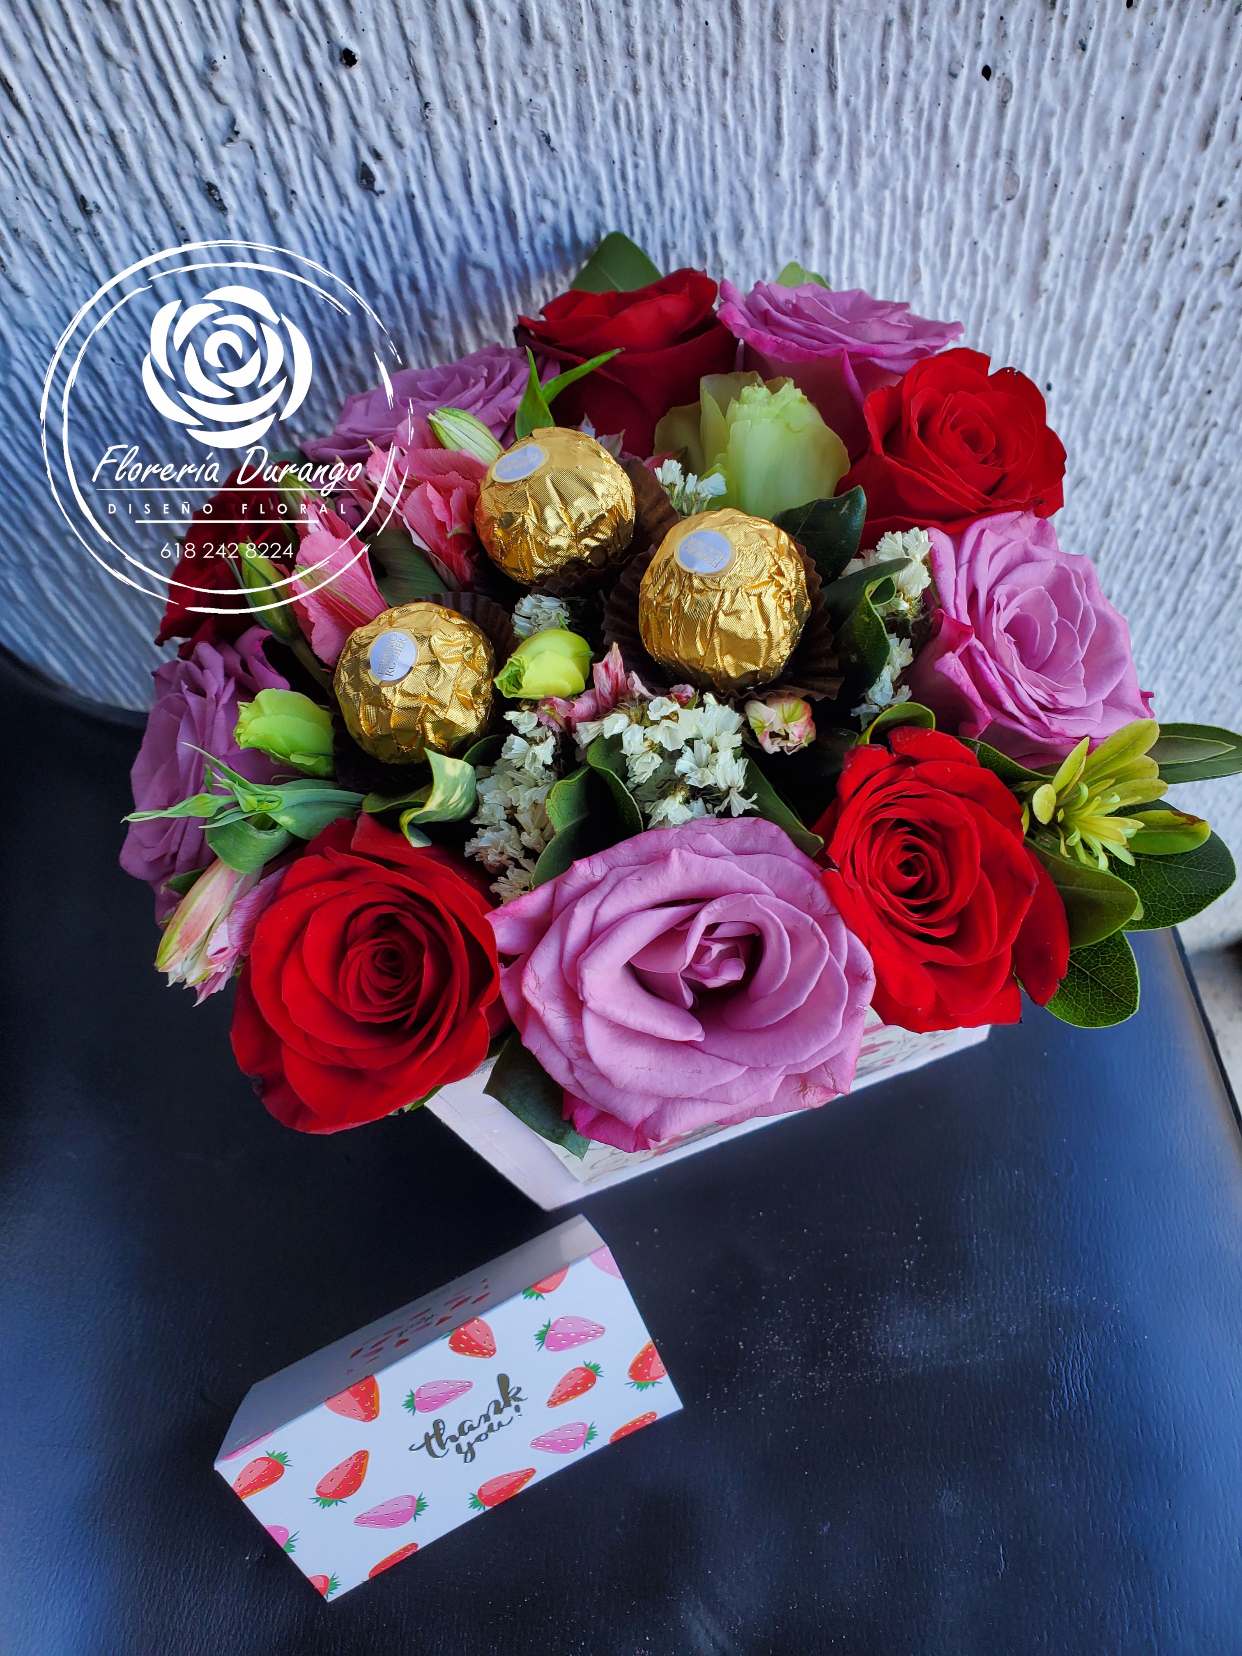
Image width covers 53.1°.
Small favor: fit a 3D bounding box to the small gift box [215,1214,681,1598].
[{"bbox_3d":[-0.042,0.129,0.288,0.092,0.041,0.052,-26,59,-6],"label":"small gift box"}]

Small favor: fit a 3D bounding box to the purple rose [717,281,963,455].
[{"bbox_3d":[0.049,-0.102,0.280,0.053,0.043,0.053,-3,43,5],"label":"purple rose"}]

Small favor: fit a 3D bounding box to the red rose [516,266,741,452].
[{"bbox_3d":[0.001,-0.105,0.288,0.051,0.043,0.051,-6,43,10],"label":"red rose"}]

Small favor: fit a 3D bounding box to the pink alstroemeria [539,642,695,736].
[{"bbox_3d":[-0.001,-0.026,0.242,0.031,0.018,0.017,-4,61,8],"label":"pink alstroemeria"}]

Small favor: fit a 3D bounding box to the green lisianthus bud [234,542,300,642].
[{"bbox_3d":[-0.075,-0.050,0.265,0.012,0.027,0.012,-11,42,18],"label":"green lisianthus bud"}]

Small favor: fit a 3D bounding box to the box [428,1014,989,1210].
[{"bbox_3d":[0.014,0.008,0.349,0.135,0.092,0.135,-20,59,-2],"label":"box"}]

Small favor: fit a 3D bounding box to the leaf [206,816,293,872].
[{"bbox_3d":[-0.077,0.003,0.256,0.018,0.010,0.010,-3,59,5],"label":"leaf"}]

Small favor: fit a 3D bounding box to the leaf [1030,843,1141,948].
[{"bbox_3d":[0.092,0.013,0.250,0.028,0.009,0.018,19,77,17],"label":"leaf"}]

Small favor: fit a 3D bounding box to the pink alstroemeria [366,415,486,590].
[{"bbox_3d":[-0.040,-0.067,0.257,0.033,0.043,0.032,-26,35,-3],"label":"pink alstroemeria"}]

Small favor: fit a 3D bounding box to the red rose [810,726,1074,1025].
[{"bbox_3d":[0.069,0.011,0.270,0.057,0.048,0.062,0,78,18],"label":"red rose"}]

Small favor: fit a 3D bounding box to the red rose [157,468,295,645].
[{"bbox_3d":[-0.087,-0.061,0.285,0.046,0.038,0.046,-17,42,26],"label":"red rose"}]

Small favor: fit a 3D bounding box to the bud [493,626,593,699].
[{"bbox_3d":[-0.015,-0.033,0.246,0.020,0.015,0.015,-10,66,-30],"label":"bud"}]

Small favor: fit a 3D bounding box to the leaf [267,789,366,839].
[{"bbox_3d":[-0.059,-0.003,0.239,0.019,0.006,0.009,-4,61,8],"label":"leaf"}]

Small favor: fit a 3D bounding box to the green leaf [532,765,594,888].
[{"bbox_3d":[-0.011,0.000,0.241,0.012,0.014,0.018,-3,59,5],"label":"green leaf"}]

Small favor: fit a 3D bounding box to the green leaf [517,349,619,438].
[{"bbox_3d":[-0.011,-0.091,0.262,0.022,0.021,0.009,-4,61,8],"label":"green leaf"}]

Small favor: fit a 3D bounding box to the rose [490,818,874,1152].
[{"bbox_3d":[0.012,0.032,0.251,0.075,0.052,0.070,0,76,-2],"label":"rose"}]

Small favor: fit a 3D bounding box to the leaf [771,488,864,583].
[{"bbox_3d":[0.039,-0.057,0.245,0.023,0.026,0.010,13,27,-6],"label":"leaf"}]

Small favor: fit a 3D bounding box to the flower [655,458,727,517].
[{"bbox_3d":[0.014,-0.070,0.255,0.015,0.012,0.012,-4,61,8],"label":"flower"}]

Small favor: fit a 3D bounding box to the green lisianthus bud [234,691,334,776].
[{"bbox_3d":[-0.069,-0.019,0.256,0.024,0.018,0.017,12,36,-19],"label":"green lisianthus bud"}]

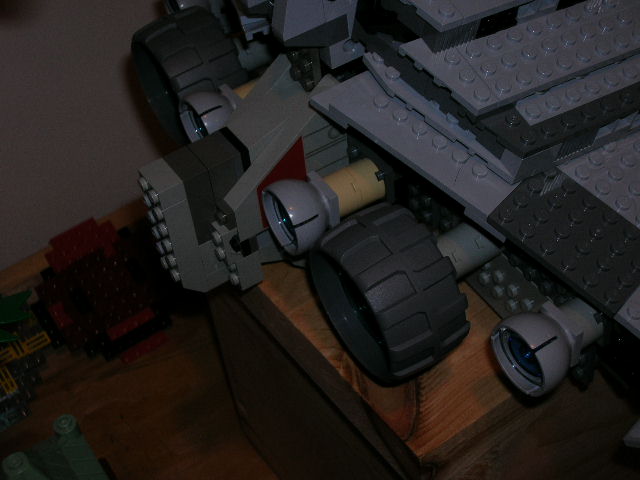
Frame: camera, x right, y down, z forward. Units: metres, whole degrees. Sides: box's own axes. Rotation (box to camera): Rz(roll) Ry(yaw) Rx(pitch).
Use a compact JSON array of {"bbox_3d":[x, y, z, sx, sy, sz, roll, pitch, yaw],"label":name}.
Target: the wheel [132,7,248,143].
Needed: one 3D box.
[{"bbox_3d":[-0.052,-0.064,0.439,0.030,0.054,0.054,-29,50,-18],"label":"wheel"}]

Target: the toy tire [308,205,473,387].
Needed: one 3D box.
[{"bbox_3d":[0.022,0.018,0.357,0.030,0.054,0.054,-29,50,-18],"label":"toy tire"}]

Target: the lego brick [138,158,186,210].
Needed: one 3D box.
[{"bbox_3d":[-0.055,-0.019,0.371,0.011,0.008,0.016,-29,50,-18],"label":"lego brick"}]

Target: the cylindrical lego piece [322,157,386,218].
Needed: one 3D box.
[{"bbox_3d":[0.012,-0.018,0.378,0.019,0.016,0.016,-29,50,-18],"label":"cylindrical lego piece"}]

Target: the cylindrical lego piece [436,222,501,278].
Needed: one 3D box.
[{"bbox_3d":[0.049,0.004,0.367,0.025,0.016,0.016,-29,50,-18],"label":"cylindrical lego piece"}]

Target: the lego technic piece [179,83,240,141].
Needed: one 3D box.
[{"bbox_3d":[-0.039,-0.046,0.411,0.021,0.027,0.027,-29,50,-18],"label":"lego technic piece"}]

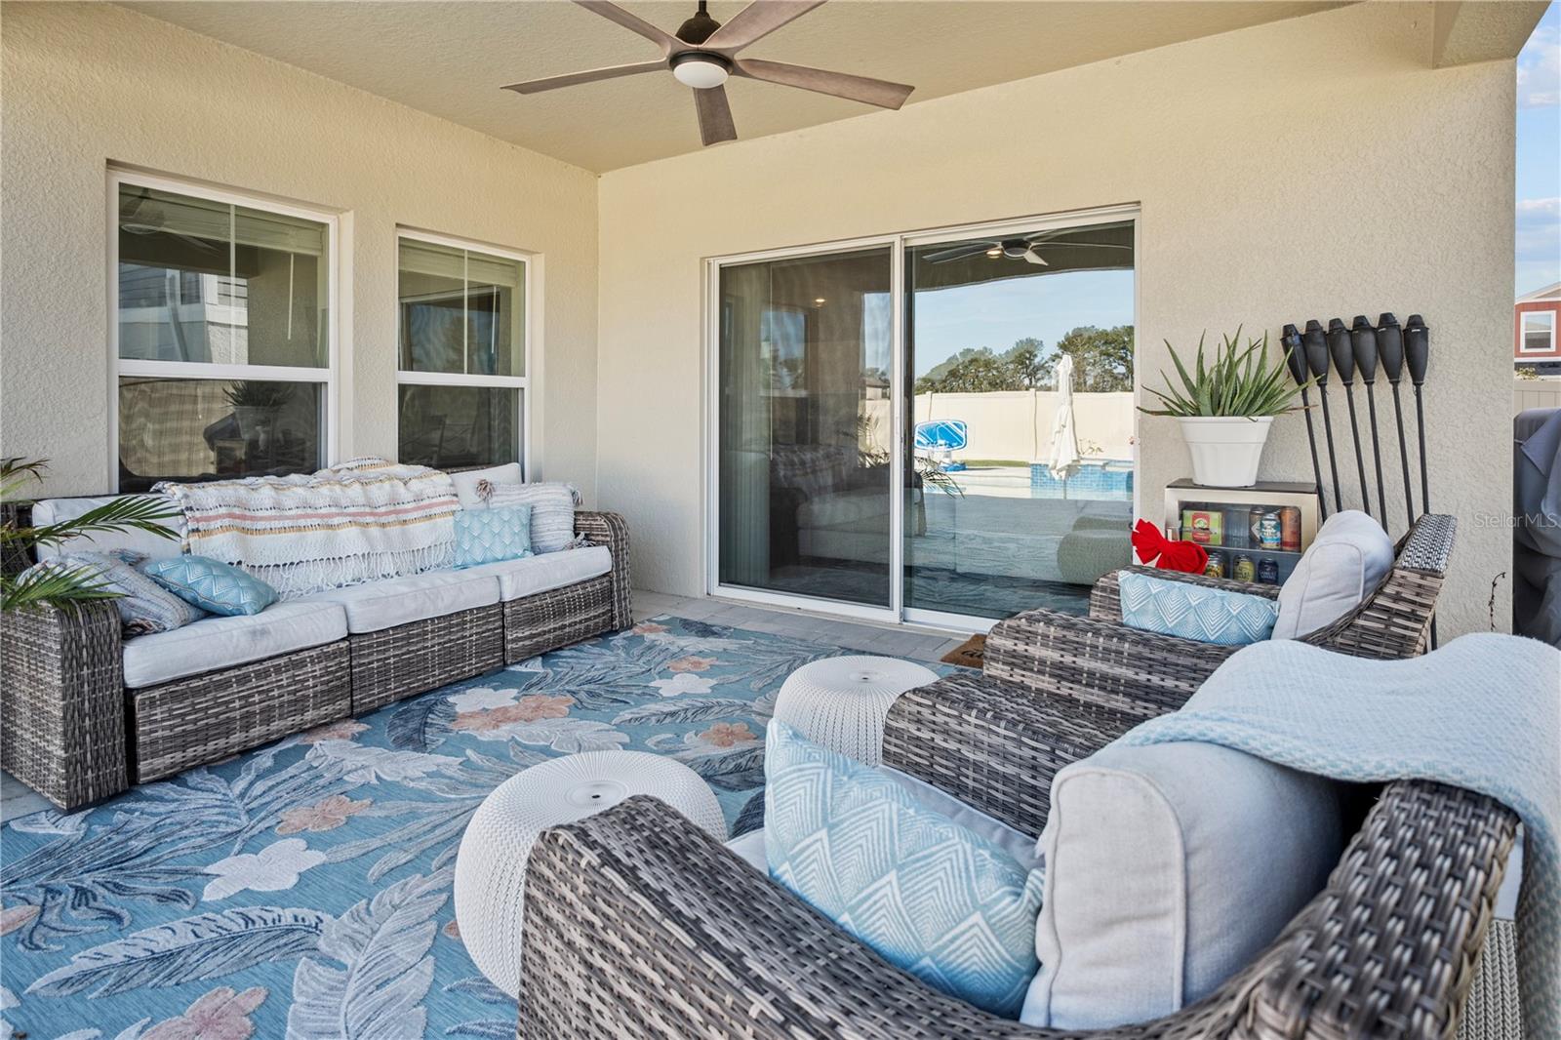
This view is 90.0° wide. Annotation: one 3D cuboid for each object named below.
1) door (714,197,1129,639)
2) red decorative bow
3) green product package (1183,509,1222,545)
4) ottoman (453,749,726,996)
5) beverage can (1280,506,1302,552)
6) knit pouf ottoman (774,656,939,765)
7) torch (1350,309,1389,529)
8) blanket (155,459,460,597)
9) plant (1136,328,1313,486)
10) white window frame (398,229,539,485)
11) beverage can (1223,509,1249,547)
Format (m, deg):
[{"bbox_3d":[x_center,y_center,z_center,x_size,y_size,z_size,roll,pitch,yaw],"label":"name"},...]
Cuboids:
[{"bbox_3d":[0.582,-0.456,4.191,2.390,2.049,0.110,5,8,32],"label":"door"},{"bbox_3d":[1.474,0.099,2.965,0.290,0.220,0.120,6,9,40],"label":"red decorative bow"},{"bbox_3d":[1.642,0.020,3.015,0.130,0.128,0.240,3,6,32],"label":"green product package"},{"bbox_3d":[-0.390,0.714,1.662,0.560,0.310,0.560,1,7,0],"label":"ottoman"},{"bbox_3d":[1.883,0.034,2.878,0.070,0.157,0.070,5,8,32],"label":"beverage can"},{"bbox_3d":[0.264,0.625,2.462,0.560,0.310,0.560,1,7,0],"label":"knit pouf ottoman"},{"bbox_3d":[2.267,-0.011,2.917,0.085,1.539,0.085,-6,-5,32],"label":"torch"},{"bbox_3d":[-1.911,0.002,3.314,0.420,0.500,1.120,5,8,32],"label":"blanket"},{"bbox_3d":[1.735,-0.431,3.049,0.600,0.610,0.500,5,8,32],"label":"plant"},{"bbox_3d":[-1.738,-0.779,4.403,0.090,1.478,0.870,5,8,32],"label":"white window frame"},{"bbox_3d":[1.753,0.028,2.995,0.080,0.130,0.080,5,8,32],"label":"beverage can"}]

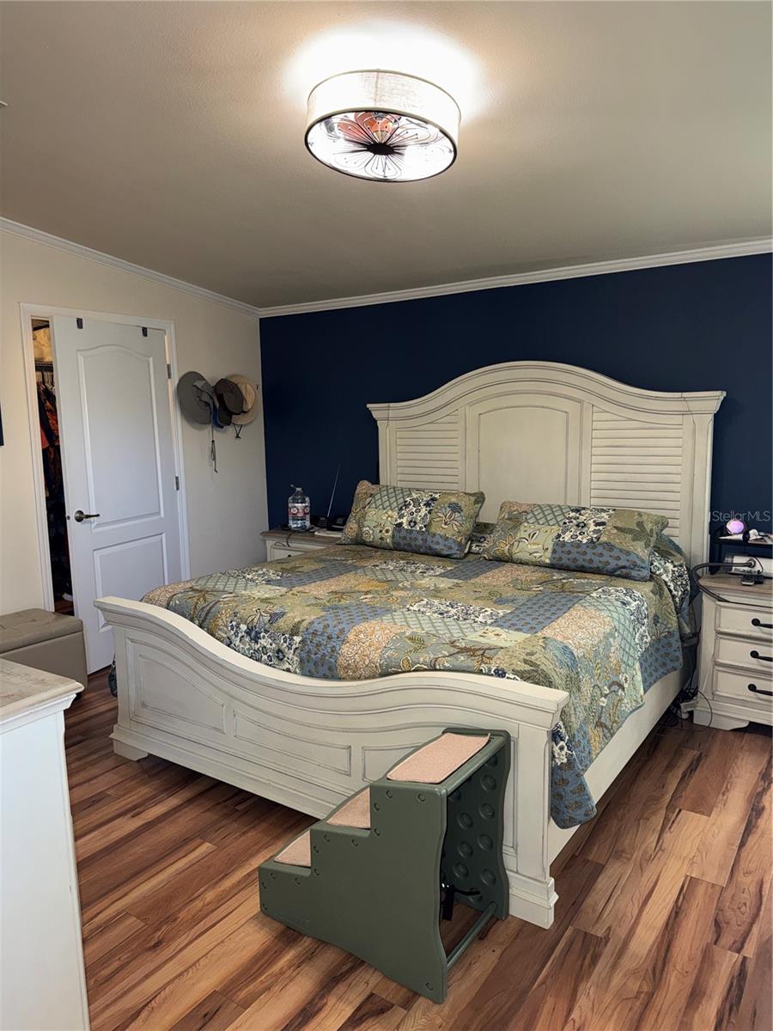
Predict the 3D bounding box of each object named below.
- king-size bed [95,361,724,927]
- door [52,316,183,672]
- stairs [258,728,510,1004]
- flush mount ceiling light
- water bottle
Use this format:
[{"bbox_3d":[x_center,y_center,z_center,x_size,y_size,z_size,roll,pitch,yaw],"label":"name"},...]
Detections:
[{"bbox_3d":[0.208,0.122,3.360,2.157,1.759,2.166,4,9,34],"label":"king-size bed"},{"bbox_3d":[-1.602,-0.131,4.383,0.040,2.031,0.814,3,9,28],"label":"door"},{"bbox_3d":[-0.015,0.894,2.073,0.652,0.583,0.371,4,9,34],"label":"stairs"},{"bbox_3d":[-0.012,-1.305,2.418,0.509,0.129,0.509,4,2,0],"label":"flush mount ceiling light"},{"bbox_3d":[-0.612,-0.058,4.955,0.148,0.310,0.148,-1,8,0],"label":"water bottle"}]

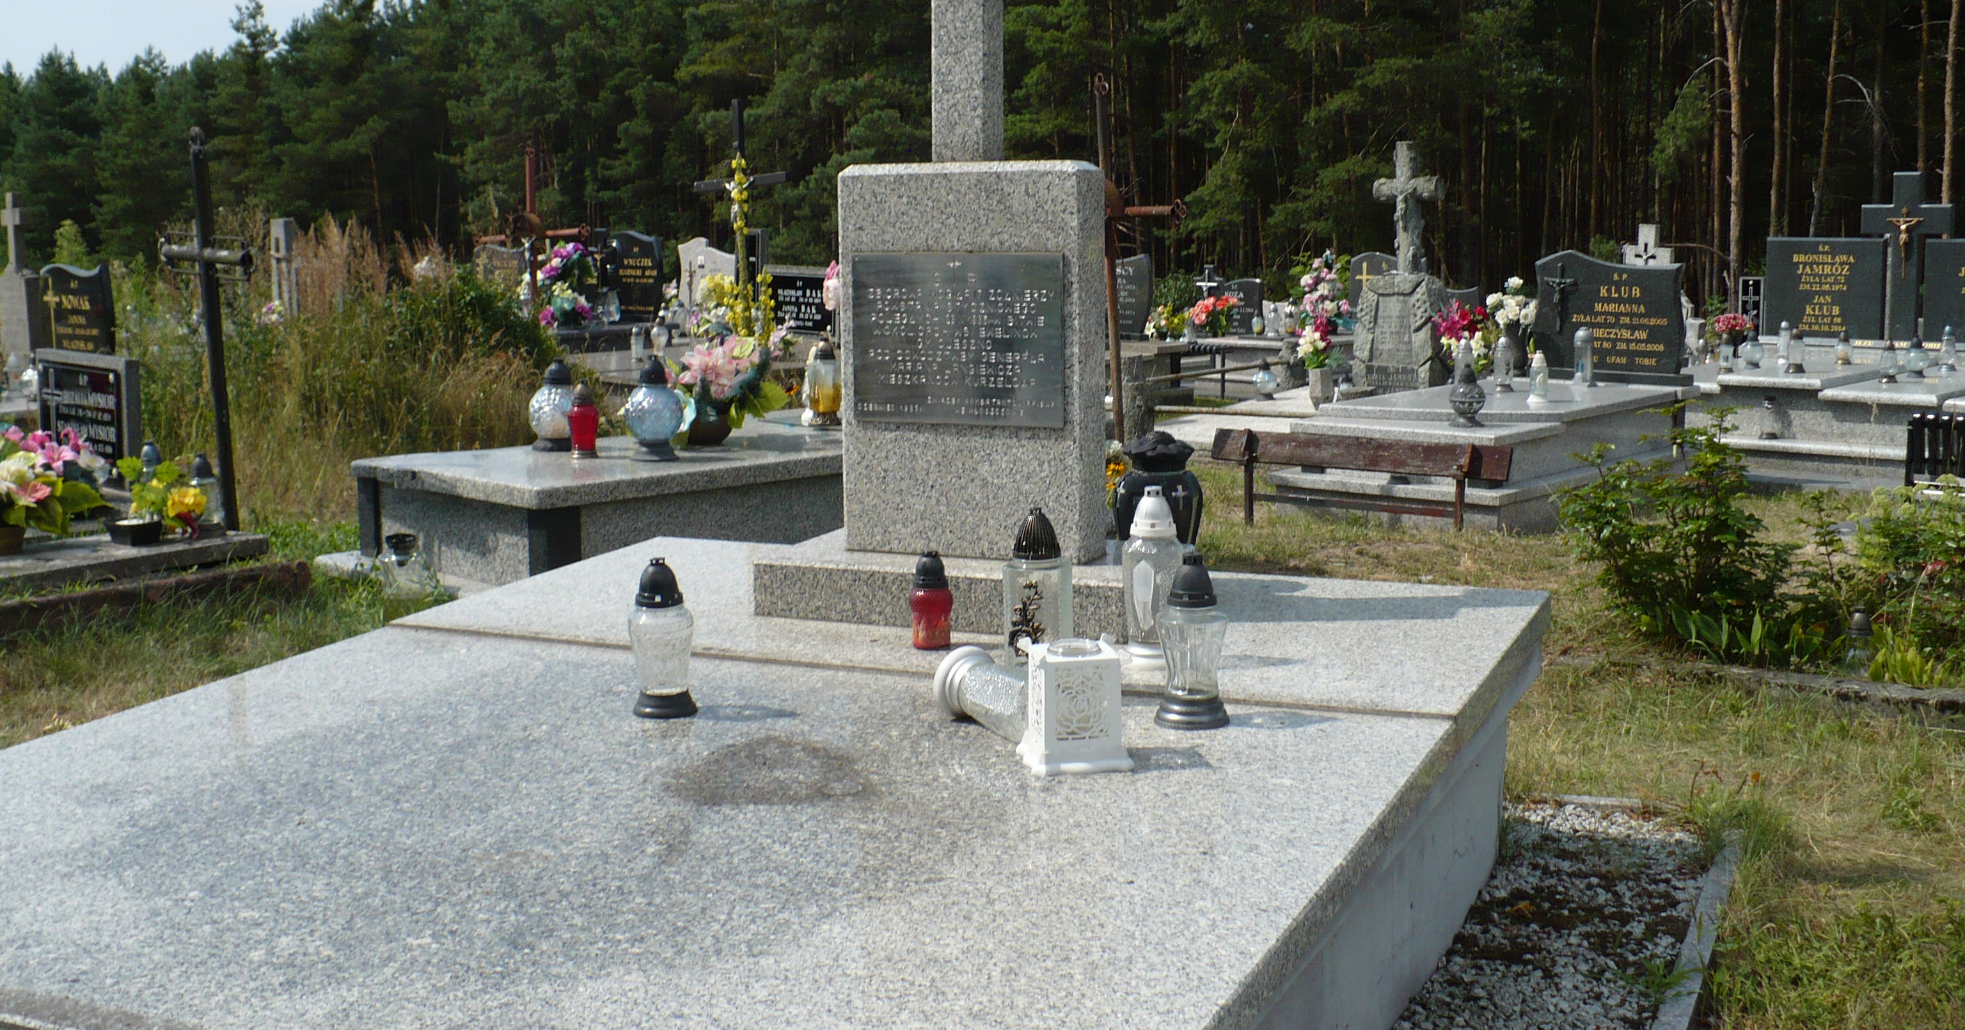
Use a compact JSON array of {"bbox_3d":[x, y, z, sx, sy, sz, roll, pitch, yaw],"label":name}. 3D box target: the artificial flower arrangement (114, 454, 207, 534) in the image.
[{"bbox_3d":[-2.857,-0.067,7.300,0.290,0.270,0.220,8,13,44],"label":"artificial flower arrangement"}]

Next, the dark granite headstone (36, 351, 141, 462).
[{"bbox_3d":[-3.770,-0.403,8.914,0.876,0.541,0.070,7,11,44],"label":"dark granite headstone"}]

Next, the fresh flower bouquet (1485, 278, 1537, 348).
[{"bbox_3d":[2.960,-1.130,11.755,0.280,0.380,0.260,7,11,39],"label":"fresh flower bouquet"}]

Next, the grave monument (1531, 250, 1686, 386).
[{"bbox_3d":[3.452,-1.107,11.563,0.800,0.680,0.100,7,11,39],"label":"grave monument"}]

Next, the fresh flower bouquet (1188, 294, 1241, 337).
[{"bbox_3d":[1.562,-1.349,14.200,0.370,0.310,0.300,6,10,40],"label":"fresh flower bouquet"}]

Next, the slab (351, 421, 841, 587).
[{"bbox_3d":[-1.033,-0.054,7.718,1.190,0.374,2.150,7,11,44],"label":"slab"}]

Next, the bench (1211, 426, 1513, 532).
[{"bbox_3d":[1.479,-0.103,8.290,1.287,0.398,0.220,6,10,37],"label":"bench"}]

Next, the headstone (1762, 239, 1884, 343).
[{"bbox_3d":[5.100,-1.364,12.697,0.670,0.600,0.080,7,11,39],"label":"headstone"}]

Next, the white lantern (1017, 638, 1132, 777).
[{"bbox_3d":[0.138,0.284,3.163,0.143,0.165,0.143,-4,10,-16],"label":"white lantern"}]

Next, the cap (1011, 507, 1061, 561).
[{"bbox_3d":[0.089,0.030,3.416,0.080,0.083,0.080,0,8,0],"label":"cap"}]

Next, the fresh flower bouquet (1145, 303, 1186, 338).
[{"bbox_3d":[1.118,-1.183,12.800,0.250,0.215,0.200,8,13,42],"label":"fresh flower bouquet"}]

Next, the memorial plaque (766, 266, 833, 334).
[{"bbox_3d":[-1.199,-1.417,13.900,0.570,0.420,0.060,8,13,44],"label":"memorial plaque"}]

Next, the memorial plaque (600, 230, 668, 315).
[{"bbox_3d":[-2.670,-1.829,16.200,0.620,0.720,0.100,7,11,43],"label":"memorial plaque"}]

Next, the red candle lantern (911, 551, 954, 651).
[{"bbox_3d":[-0.103,0.173,4.267,0.088,0.195,0.088,0,8,0],"label":"red candle lantern"}]

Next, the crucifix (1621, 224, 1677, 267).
[{"bbox_3d":[4.758,-1.825,15.000,0.340,0.550,0.100,6,10,40],"label":"crucifix"}]

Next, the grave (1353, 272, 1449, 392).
[{"bbox_3d":[2.295,-0.996,11.500,0.470,0.650,0.250,8,13,42],"label":"grave"}]

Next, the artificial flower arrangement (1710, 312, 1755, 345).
[{"bbox_3d":[4.615,-1.148,12.925,0.250,0.200,0.230,7,11,39],"label":"artificial flower arrangement"}]

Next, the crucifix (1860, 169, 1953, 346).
[{"bbox_3d":[4.844,-1.359,11.000,0.440,0.890,0.090,8,13,42],"label":"crucifix"}]

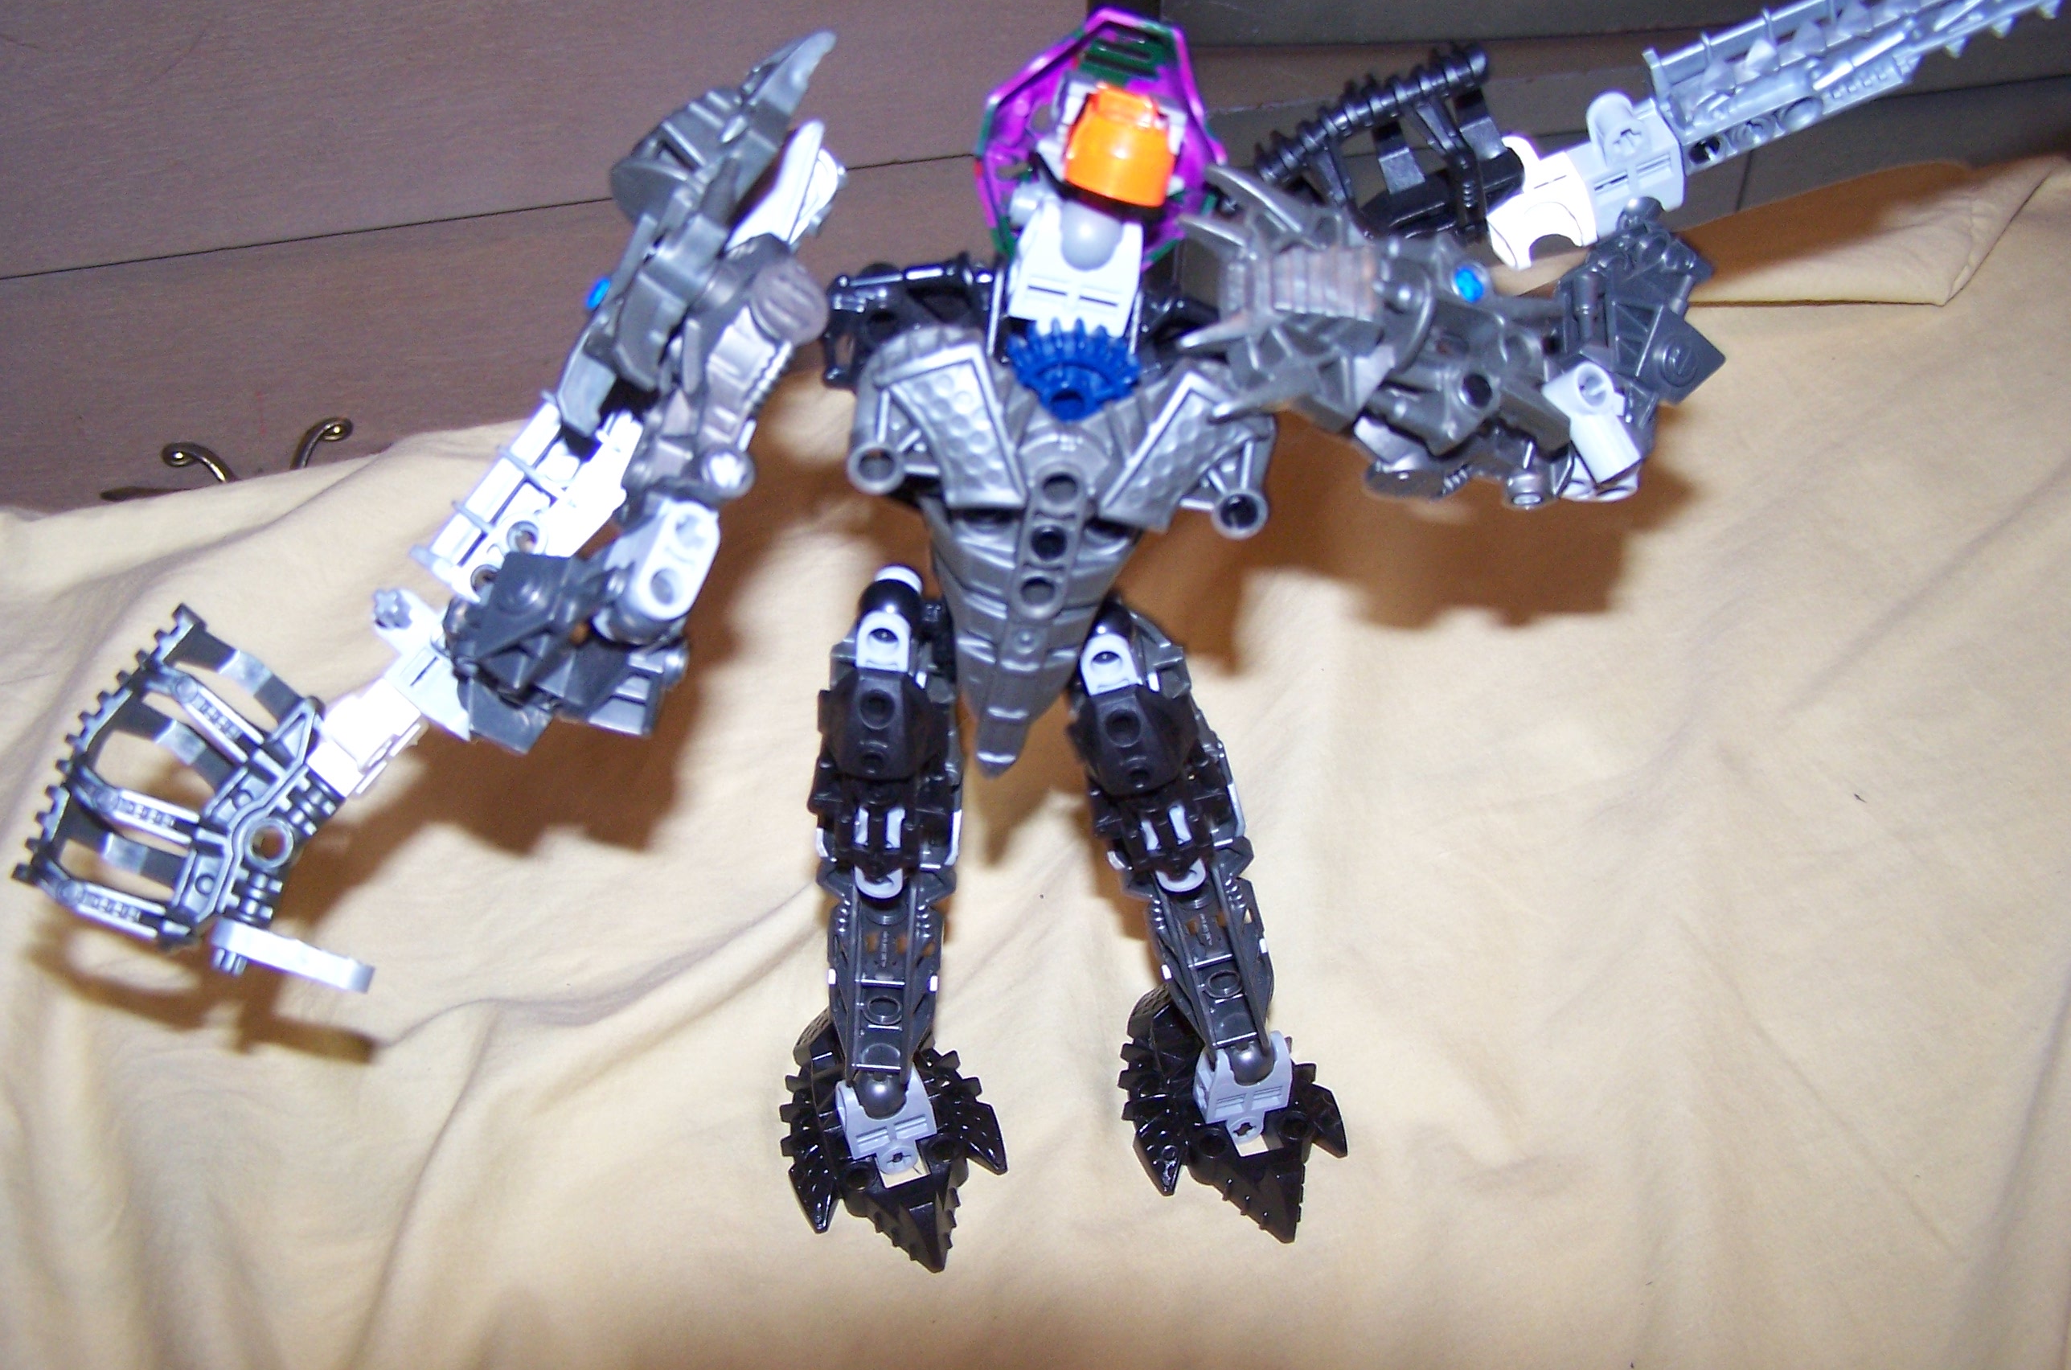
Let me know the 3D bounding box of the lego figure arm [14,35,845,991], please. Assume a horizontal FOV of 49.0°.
[{"bbox_3d":[-0.076,-0.017,0.326,0.062,0.163,0.047,48,9,0],"label":"lego figure arm"}]

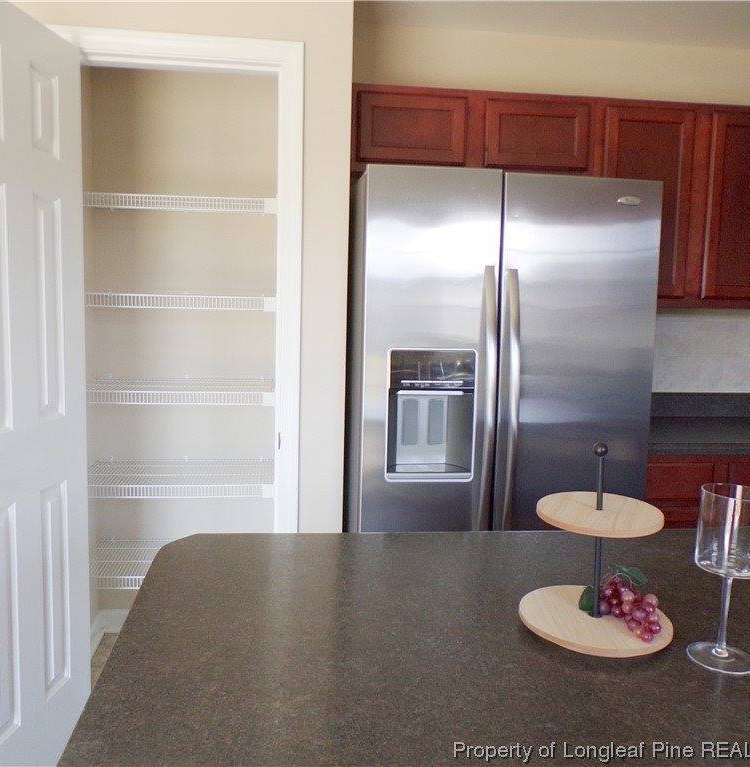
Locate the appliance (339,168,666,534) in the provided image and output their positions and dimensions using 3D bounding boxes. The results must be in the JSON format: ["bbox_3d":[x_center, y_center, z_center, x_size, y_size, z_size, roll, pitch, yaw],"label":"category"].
[{"bbox_3d":[0.377,0.209,2.554,0.908,1.760,0.830,1,5,-7],"label":"appliance"}]

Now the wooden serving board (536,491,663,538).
[{"bbox_3d":[0.295,0.170,0.933,0.159,0.014,0.159,1,5,-6],"label":"wooden serving board"}]

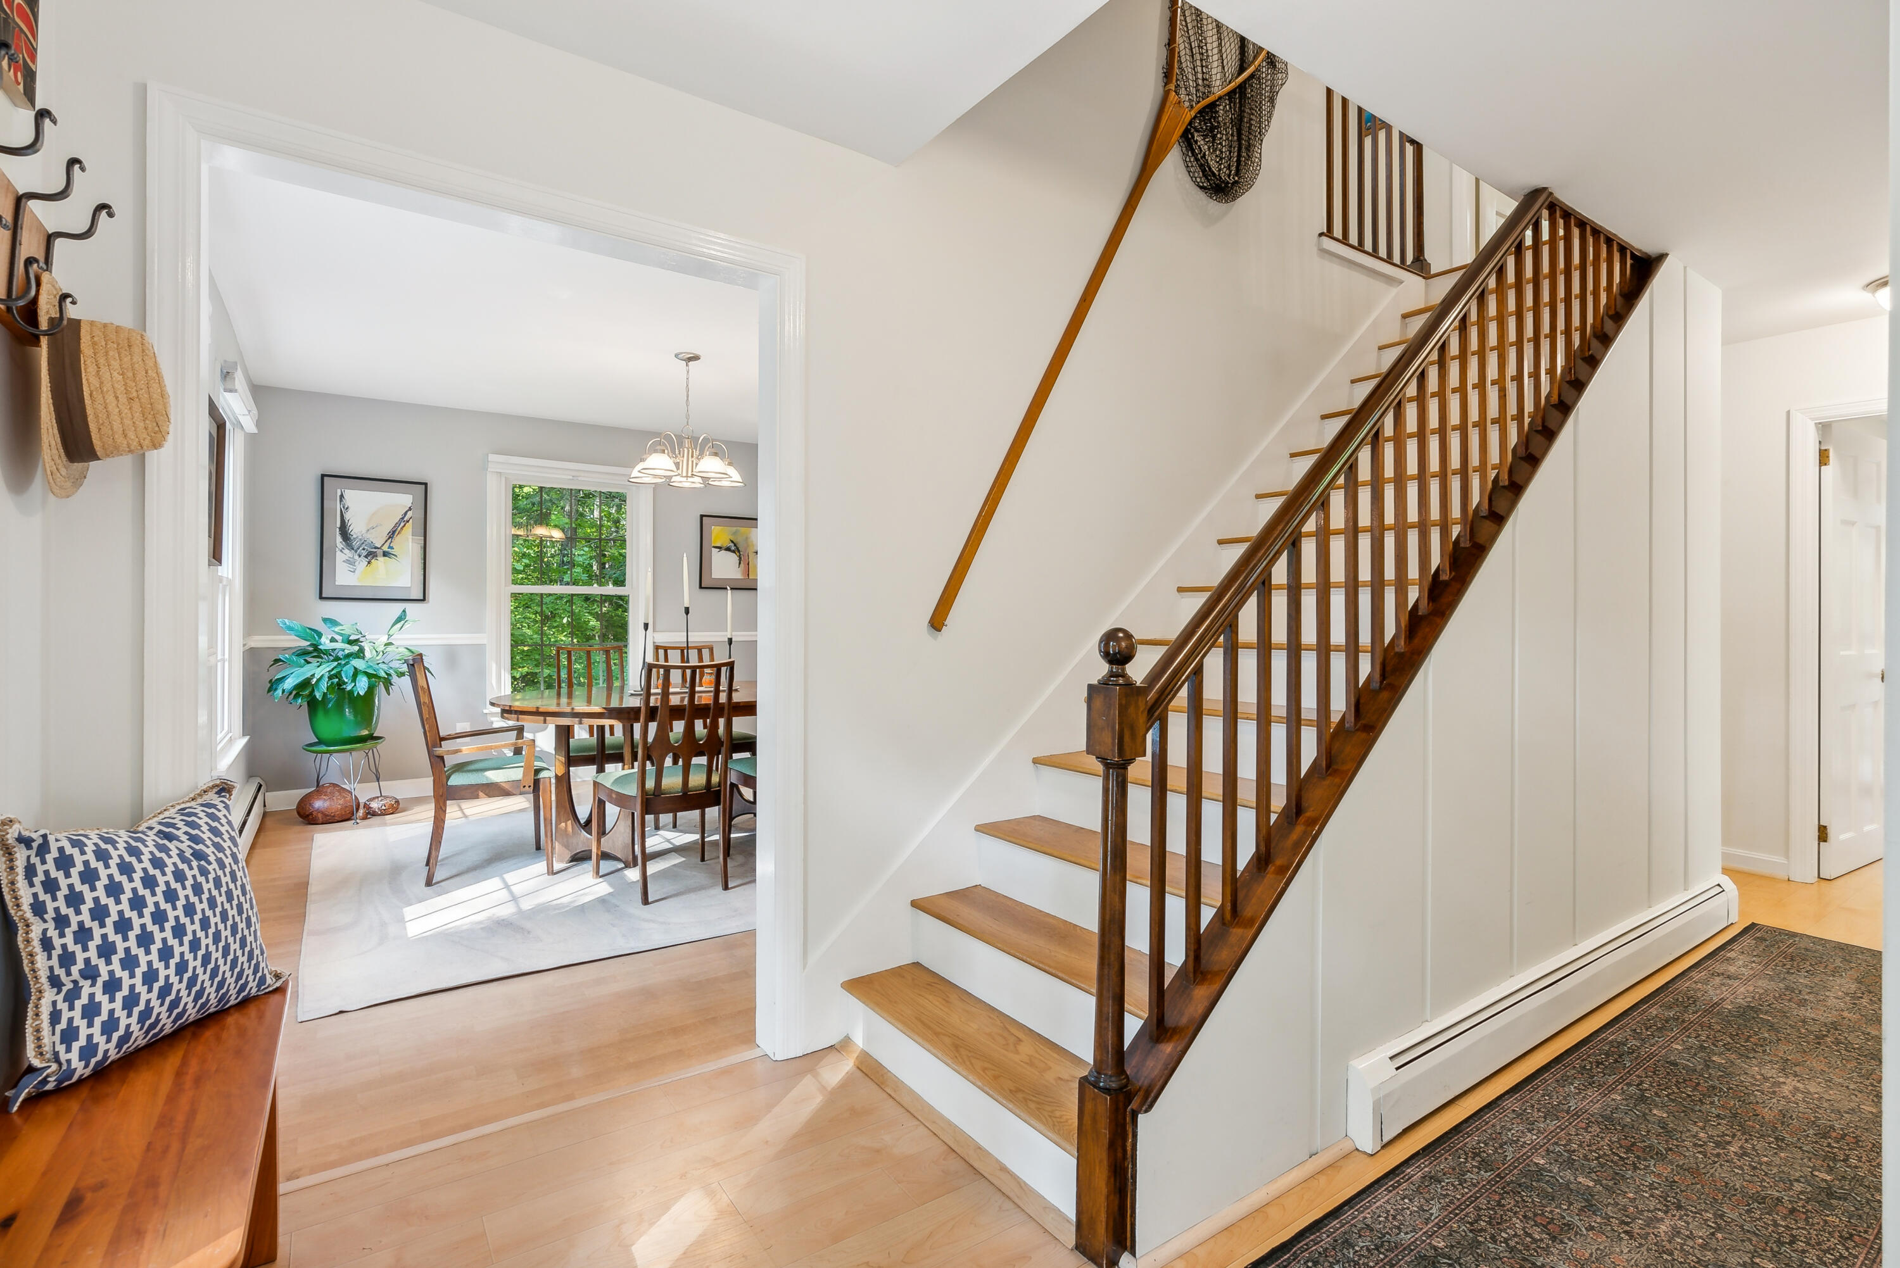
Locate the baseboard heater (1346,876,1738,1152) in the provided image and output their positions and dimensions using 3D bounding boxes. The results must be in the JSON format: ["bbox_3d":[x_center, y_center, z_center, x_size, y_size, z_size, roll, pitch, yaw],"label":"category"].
[{"bbox_3d":[1.922,0.999,2.510,2.539,0.171,0.072,0,0,-35],"label":"baseboard heater"}]

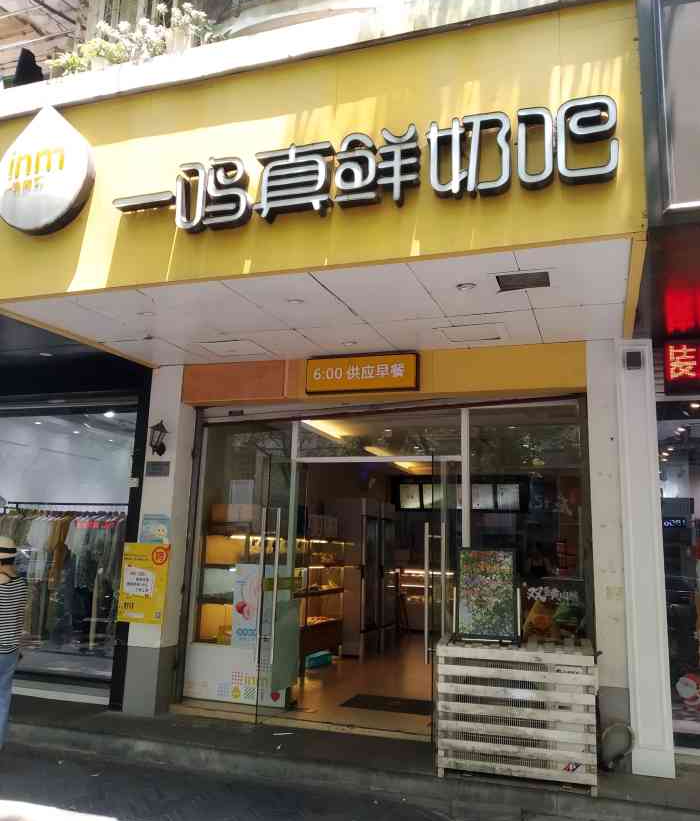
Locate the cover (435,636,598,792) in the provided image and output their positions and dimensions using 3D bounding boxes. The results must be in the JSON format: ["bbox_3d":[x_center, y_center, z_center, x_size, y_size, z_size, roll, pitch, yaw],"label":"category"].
[{"bbox_3d":[1.144,2.056,4.839,1.017,0.845,0.443,-1,-10,14],"label":"cover"}]

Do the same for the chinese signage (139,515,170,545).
[{"bbox_3d":[-1.724,1.050,6.199,0.307,0.251,0.016,-2,-10,20],"label":"chinese signage"}]

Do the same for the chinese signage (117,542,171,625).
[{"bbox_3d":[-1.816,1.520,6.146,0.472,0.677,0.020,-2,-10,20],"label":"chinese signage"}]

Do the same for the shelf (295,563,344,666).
[{"bbox_3d":[-0.571,2.324,8.047,0.607,1.115,1.197,-2,-10,20],"label":"shelf"}]

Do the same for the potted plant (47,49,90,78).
[{"bbox_3d":[-2.050,-2.502,5.099,0.271,0.213,0.213,-2,-10,20],"label":"potted plant"}]

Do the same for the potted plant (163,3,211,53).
[{"bbox_3d":[-1.125,-2.619,4.820,0.262,0.279,0.238,-2,-10,20],"label":"potted plant"}]

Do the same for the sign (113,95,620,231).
[{"bbox_3d":[-0.075,-1.318,3.949,2.980,0.421,0.082,-2,-10,20],"label":"sign"}]

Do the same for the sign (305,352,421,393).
[{"bbox_3d":[0.110,-0.296,5.879,0.981,0.306,0.066,-2,-10,20],"label":"sign"}]

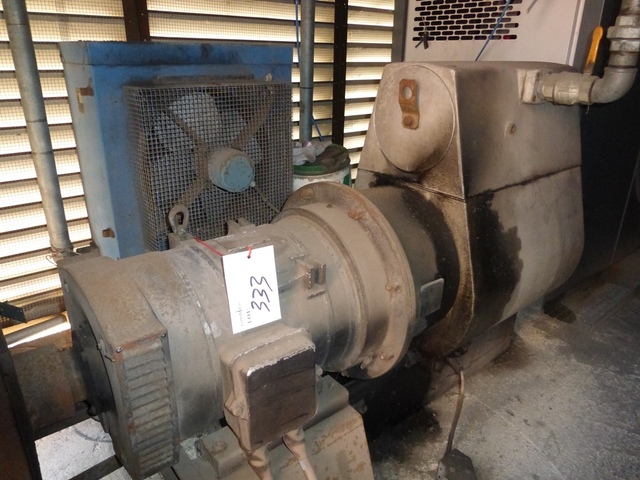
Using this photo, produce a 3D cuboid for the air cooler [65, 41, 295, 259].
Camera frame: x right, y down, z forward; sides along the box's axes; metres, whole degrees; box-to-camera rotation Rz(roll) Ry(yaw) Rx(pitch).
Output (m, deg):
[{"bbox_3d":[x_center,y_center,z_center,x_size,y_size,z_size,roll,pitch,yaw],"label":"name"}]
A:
[{"bbox_3d":[-0.391,-0.289,1.580,0.676,0.691,0.408,-17,28,-38],"label":"air cooler"}]

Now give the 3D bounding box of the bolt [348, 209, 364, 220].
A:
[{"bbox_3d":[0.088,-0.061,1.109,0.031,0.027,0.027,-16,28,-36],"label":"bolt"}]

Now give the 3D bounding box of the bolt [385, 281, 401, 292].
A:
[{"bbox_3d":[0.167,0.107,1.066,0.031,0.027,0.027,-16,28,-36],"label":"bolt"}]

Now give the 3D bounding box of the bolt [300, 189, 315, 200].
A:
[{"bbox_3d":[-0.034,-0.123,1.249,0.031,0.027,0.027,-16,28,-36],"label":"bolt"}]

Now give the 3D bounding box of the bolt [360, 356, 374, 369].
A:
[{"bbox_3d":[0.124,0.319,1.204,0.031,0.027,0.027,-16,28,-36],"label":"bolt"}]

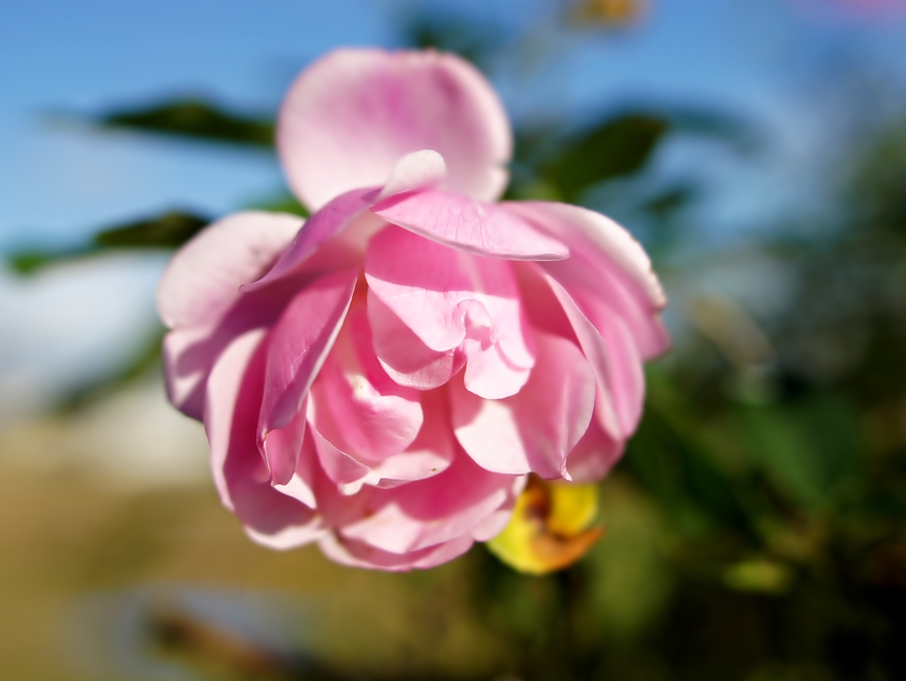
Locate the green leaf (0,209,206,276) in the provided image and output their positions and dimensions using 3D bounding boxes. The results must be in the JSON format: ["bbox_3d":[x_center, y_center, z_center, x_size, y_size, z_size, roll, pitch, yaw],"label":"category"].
[{"bbox_3d":[-0.081,-0.024,0.285,0.052,0.011,0.024,-12,15,0],"label":"green leaf"}]

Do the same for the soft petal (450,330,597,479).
[{"bbox_3d":[0.013,0.011,0.219,0.024,0.025,0.014,-9,9,19],"label":"soft petal"}]

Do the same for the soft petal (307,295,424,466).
[{"bbox_3d":[-0.016,0.007,0.224,0.022,0.031,0.015,-6,0,-7],"label":"soft petal"}]

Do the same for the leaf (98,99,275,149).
[{"bbox_3d":[-0.063,-0.052,0.285,0.044,0.009,0.024,-6,15,0],"label":"leaf"}]

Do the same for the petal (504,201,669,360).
[{"bbox_3d":[0.025,-0.012,0.236,0.031,0.027,0.016,-21,0,14],"label":"petal"}]

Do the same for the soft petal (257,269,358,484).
[{"bbox_3d":[-0.027,0.007,0.219,0.015,0.037,0.013,22,0,-40],"label":"soft petal"}]

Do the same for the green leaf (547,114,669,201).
[{"bbox_3d":[0.036,-0.043,0.285,0.033,0.018,0.010,-39,5,-6],"label":"green leaf"}]

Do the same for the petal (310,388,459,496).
[{"bbox_3d":[-0.013,0.019,0.228,0.027,0.021,0.017,0,12,0],"label":"petal"}]

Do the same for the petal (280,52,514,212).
[{"bbox_3d":[-0.012,-0.042,0.250,0.048,0.041,0.016,0,-15,0],"label":"petal"}]

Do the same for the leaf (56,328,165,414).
[{"bbox_3d":[-0.085,0.007,0.300,0.036,0.010,0.014,-39,6,0],"label":"leaf"}]

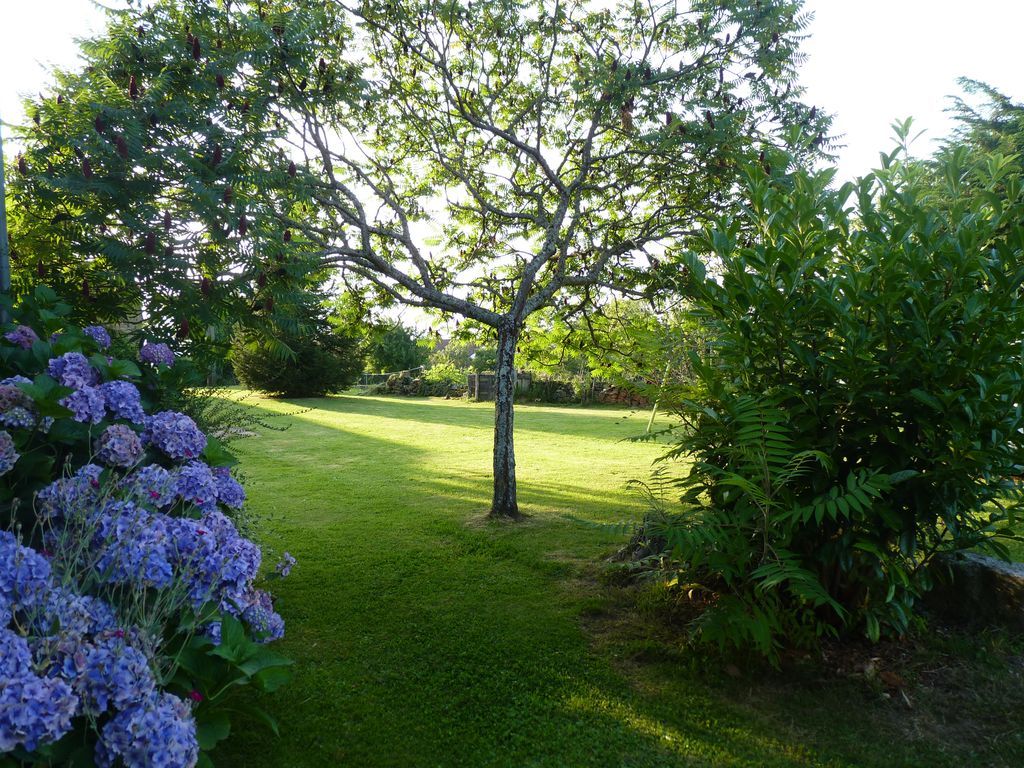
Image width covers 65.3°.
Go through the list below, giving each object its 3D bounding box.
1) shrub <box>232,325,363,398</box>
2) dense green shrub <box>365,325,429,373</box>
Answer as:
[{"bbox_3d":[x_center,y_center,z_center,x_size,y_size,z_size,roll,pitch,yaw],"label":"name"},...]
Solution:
[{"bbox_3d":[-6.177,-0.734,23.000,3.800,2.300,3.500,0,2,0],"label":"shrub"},{"bbox_3d":[-4.483,-1.261,31.000,2.600,2.200,2.400,0,2,0],"label":"dense green shrub"}]

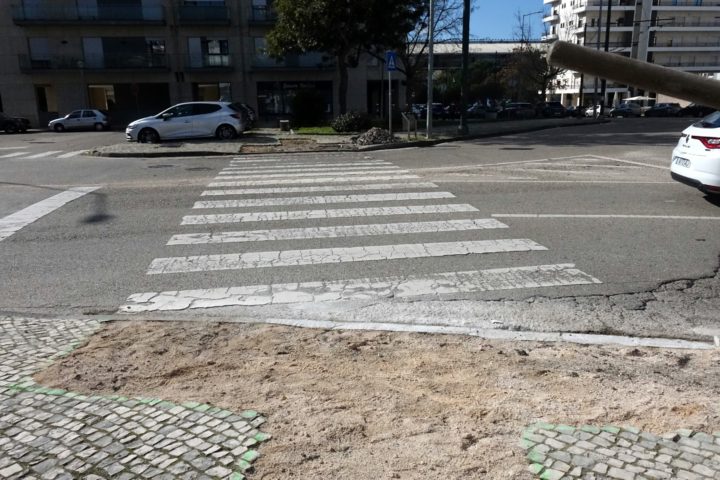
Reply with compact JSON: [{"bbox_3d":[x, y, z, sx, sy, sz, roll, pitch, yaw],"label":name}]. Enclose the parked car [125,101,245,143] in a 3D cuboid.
[{"bbox_3d":[-6.330,-4.330,19.600,4.070,1.460,1.750,-5,15,-14],"label":"parked car"}]

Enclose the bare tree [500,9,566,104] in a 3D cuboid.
[{"bbox_3d":[17.803,-18.027,55.702,6.300,10.520,5.985,-1,14,0],"label":"bare tree"}]

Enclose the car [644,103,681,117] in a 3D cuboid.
[{"bbox_3d":[33.611,-14.367,60.000,4.250,1.460,1.770,-4,15,-11],"label":"car"}]

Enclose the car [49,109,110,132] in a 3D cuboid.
[{"bbox_3d":[-19.600,-8.300,37.700,3.900,1.410,1.650,-7,15,-21],"label":"car"}]

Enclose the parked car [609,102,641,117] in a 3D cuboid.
[{"bbox_3d":[29.611,-14.389,60.000,4.150,1.500,1.760,-5,15,-14],"label":"parked car"}]

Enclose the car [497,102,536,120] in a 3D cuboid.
[{"bbox_3d":[15.360,-12.622,53.000,4.400,1.550,1.820,-9,16,-29],"label":"car"}]

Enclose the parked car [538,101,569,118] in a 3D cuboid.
[{"bbox_3d":[18.992,-12.730,53.000,1.830,1.580,4.300,7,16,29],"label":"parked car"}]

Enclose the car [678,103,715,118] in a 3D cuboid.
[{"bbox_3d":[37.611,-14.367,60.000,4.300,1.460,1.780,-4,15,-11],"label":"car"}]

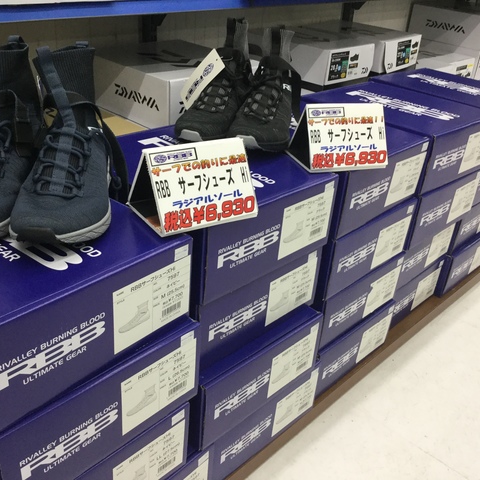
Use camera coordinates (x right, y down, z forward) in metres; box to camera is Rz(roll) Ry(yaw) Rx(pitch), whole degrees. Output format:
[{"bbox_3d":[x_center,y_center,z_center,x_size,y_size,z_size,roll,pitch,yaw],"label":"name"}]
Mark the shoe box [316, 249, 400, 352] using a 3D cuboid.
[{"bbox_3d":[0.128,0.052,1.230,0.270,0.121,0.333,-22,39,-40],"label":"shoe box"}]

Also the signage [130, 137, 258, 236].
[{"bbox_3d":[-0.057,-0.077,0.713,0.135,0.089,0.100,-14,34,-30],"label":"signage"}]

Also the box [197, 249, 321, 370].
[{"bbox_3d":[-0.078,0.040,1.052,0.285,0.128,0.340,-23,39,-39],"label":"box"}]

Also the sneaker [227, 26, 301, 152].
[{"bbox_3d":[0.064,-0.308,1.111,0.111,0.174,0.285,10,30,10],"label":"sneaker"}]

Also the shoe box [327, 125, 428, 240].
[{"bbox_3d":[0.138,-0.157,1.101,0.333,0.121,0.270,28,36,35],"label":"shoe box"}]

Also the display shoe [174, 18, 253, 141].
[{"bbox_3d":[-0.036,-0.295,1.030,0.103,0.165,0.280,11,30,11],"label":"display shoe"}]

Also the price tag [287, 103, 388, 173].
[{"bbox_3d":[0.162,-0.172,0.916,0.136,0.091,0.095,-6,31,-19],"label":"price tag"}]

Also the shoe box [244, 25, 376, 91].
[{"bbox_3d":[0.195,-0.540,1.684,0.228,0.110,0.299,-23,39,-40],"label":"shoe box"}]

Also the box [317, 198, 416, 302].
[{"bbox_3d":[0.132,-0.052,1.165,0.333,0.121,0.270,29,37,36],"label":"box"}]

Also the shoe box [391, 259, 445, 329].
[{"bbox_3d":[0.315,0.077,1.553,0.285,0.128,0.340,-23,40,-40],"label":"shoe box"}]

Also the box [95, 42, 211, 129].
[{"bbox_3d":[-0.153,-0.371,1.354,0.293,0.116,0.322,-23,39,-40],"label":"box"}]

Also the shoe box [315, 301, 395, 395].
[{"bbox_3d":[0.132,0.173,1.361,0.340,0.128,0.285,29,37,36],"label":"shoe box"}]

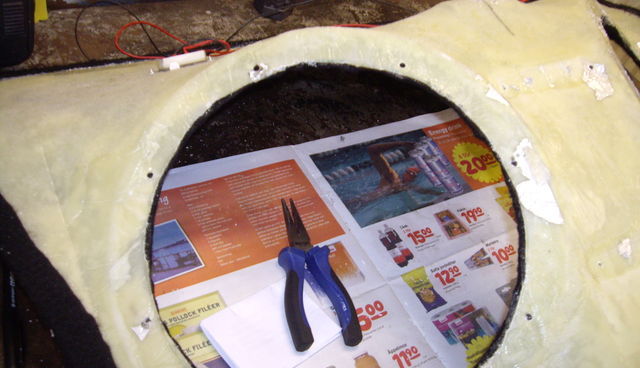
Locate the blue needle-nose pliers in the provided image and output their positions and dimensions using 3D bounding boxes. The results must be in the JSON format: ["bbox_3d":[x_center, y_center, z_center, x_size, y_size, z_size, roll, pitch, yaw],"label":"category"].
[{"bbox_3d":[-0.010,0.076,0.645,0.066,0.021,0.162,2,50,-25],"label":"blue needle-nose pliers"}]

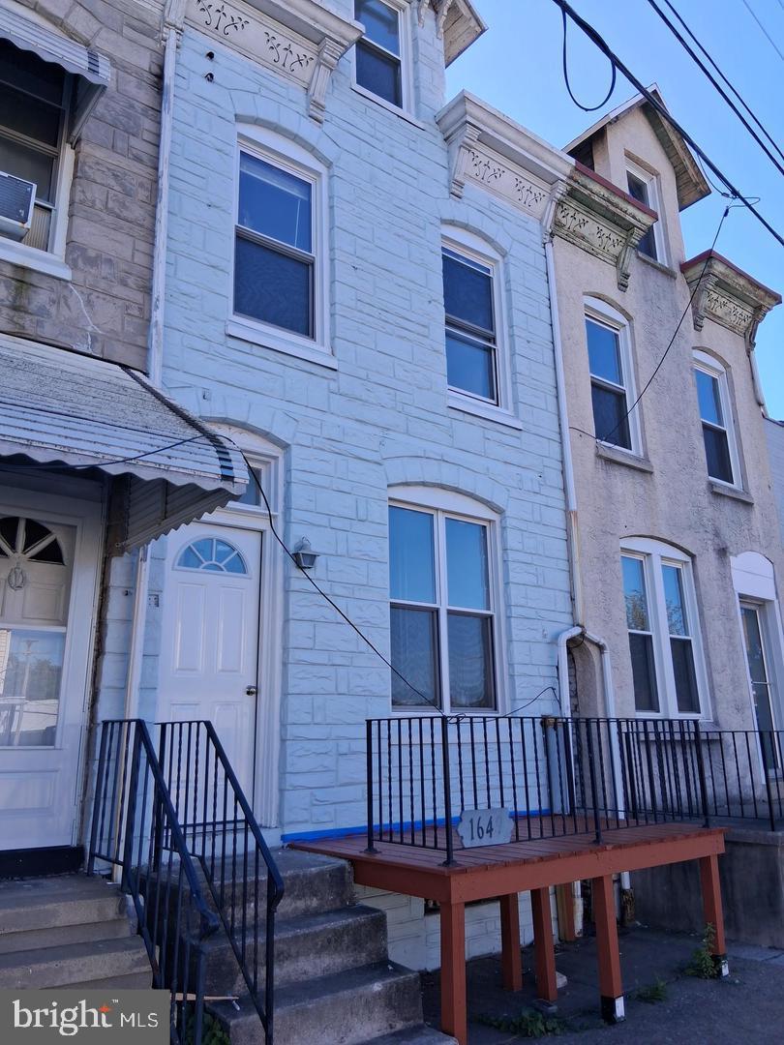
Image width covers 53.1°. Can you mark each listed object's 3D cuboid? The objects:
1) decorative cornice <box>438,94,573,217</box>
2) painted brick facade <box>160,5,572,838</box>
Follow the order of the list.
[{"bbox_3d":[1.215,-3.602,8.104,1.601,0.870,0.445,10,-19,-36],"label":"decorative cornice"},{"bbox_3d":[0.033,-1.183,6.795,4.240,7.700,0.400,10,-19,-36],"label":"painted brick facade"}]

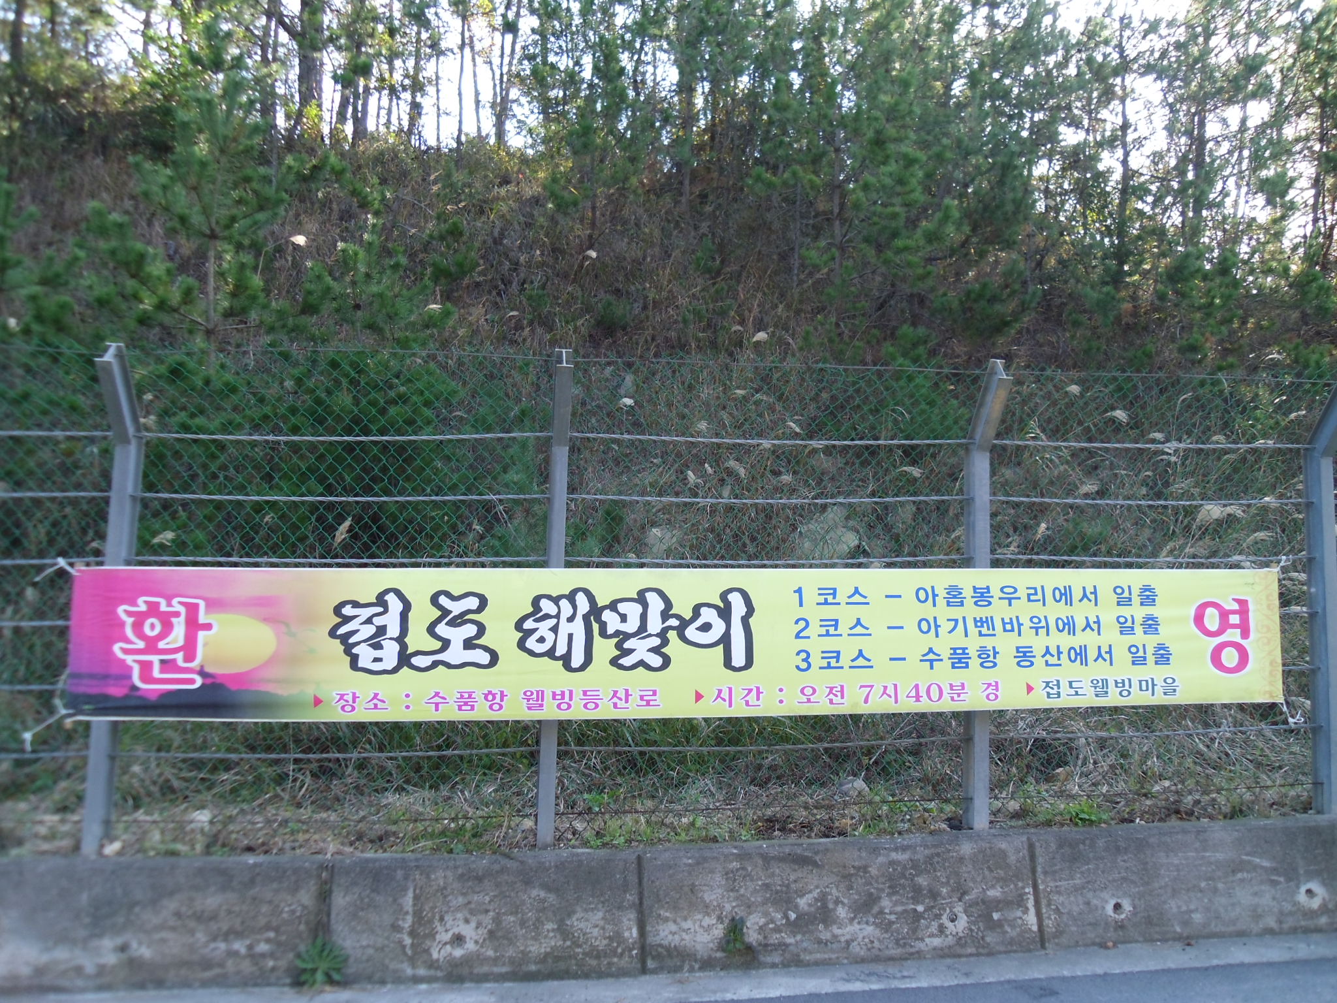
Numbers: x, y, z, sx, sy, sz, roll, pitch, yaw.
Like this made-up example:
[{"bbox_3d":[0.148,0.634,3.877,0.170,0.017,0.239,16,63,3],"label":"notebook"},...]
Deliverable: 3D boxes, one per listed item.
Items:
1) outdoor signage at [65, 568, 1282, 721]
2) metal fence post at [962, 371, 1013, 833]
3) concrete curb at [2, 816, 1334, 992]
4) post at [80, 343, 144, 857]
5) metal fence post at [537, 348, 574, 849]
[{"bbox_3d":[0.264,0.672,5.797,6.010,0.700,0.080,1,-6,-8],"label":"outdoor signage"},{"bbox_3d":[1.579,0.456,5.911,0.080,2.300,0.428,3,-6,-9],"label":"metal fence post"},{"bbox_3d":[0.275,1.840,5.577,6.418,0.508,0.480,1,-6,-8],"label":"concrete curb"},{"bbox_3d":[-2.555,0.441,5.434,0.080,2.300,0.428,2,-6,-4],"label":"post"},{"bbox_3d":[-0.524,0.444,5.571,0.080,2.300,0.428,3,-6,-6],"label":"metal fence post"}]

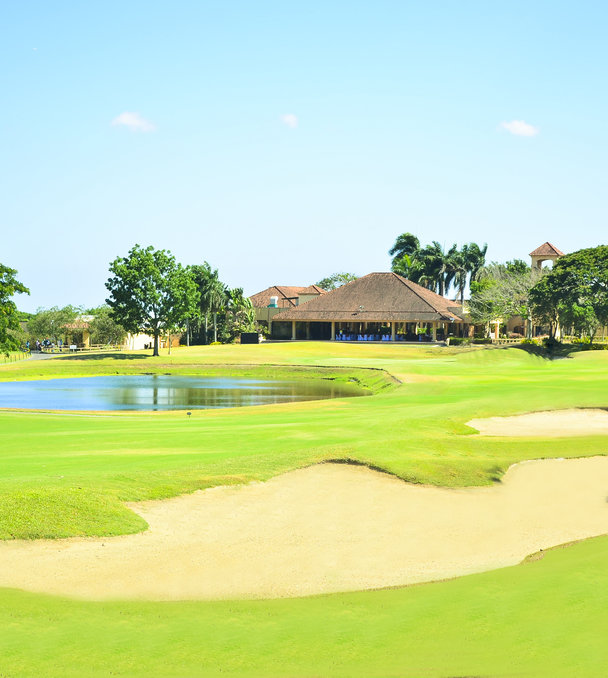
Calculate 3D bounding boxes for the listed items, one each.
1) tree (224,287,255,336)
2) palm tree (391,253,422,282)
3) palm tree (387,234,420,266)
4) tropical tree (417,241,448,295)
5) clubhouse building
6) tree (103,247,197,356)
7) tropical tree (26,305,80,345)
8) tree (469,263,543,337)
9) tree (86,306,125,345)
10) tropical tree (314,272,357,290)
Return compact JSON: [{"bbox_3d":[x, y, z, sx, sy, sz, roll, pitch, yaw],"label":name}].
[{"bbox_3d":[-8.850,-3.430,257.000,4.120,7.550,4.100,0,0,0],"label":"tree"},{"bbox_3d":[16.440,-6.690,302.000,5.320,14.510,5.200,0,0,0],"label":"palm tree"},{"bbox_3d":[16.340,-8.330,303.000,5.340,17.790,5.200,0,0,0],"label":"palm tree"},{"bbox_3d":[20.800,-7.660,302.000,5.320,16.440,5.200,0,0,0],"label":"tropical tree"},{"bbox_3d":[10.830,-4.650,276.000,26.000,10.290,21.500,0,0,14],"label":"clubhouse building"},{"bbox_3d":[-18.600,-4.730,230.000,11.540,13.750,11.200,0,0,0],"label":"tree"},{"bbox_3d":[-34.640,-1.800,259.000,7.470,5.950,7.000,0,0,0],"label":"tropical tree"},{"bbox_3d":[26.680,-5.100,248.000,9.800,10.060,9.200,0,0,0],"label":"tree"},{"bbox_3d":[-27.200,-1.650,258.000,5.780,5.650,5.500,0,0,0],"label":"tree"},{"bbox_3d":[5.510,-5.180,308.000,7.560,11.510,7.500,0,0,0],"label":"tropical tree"}]

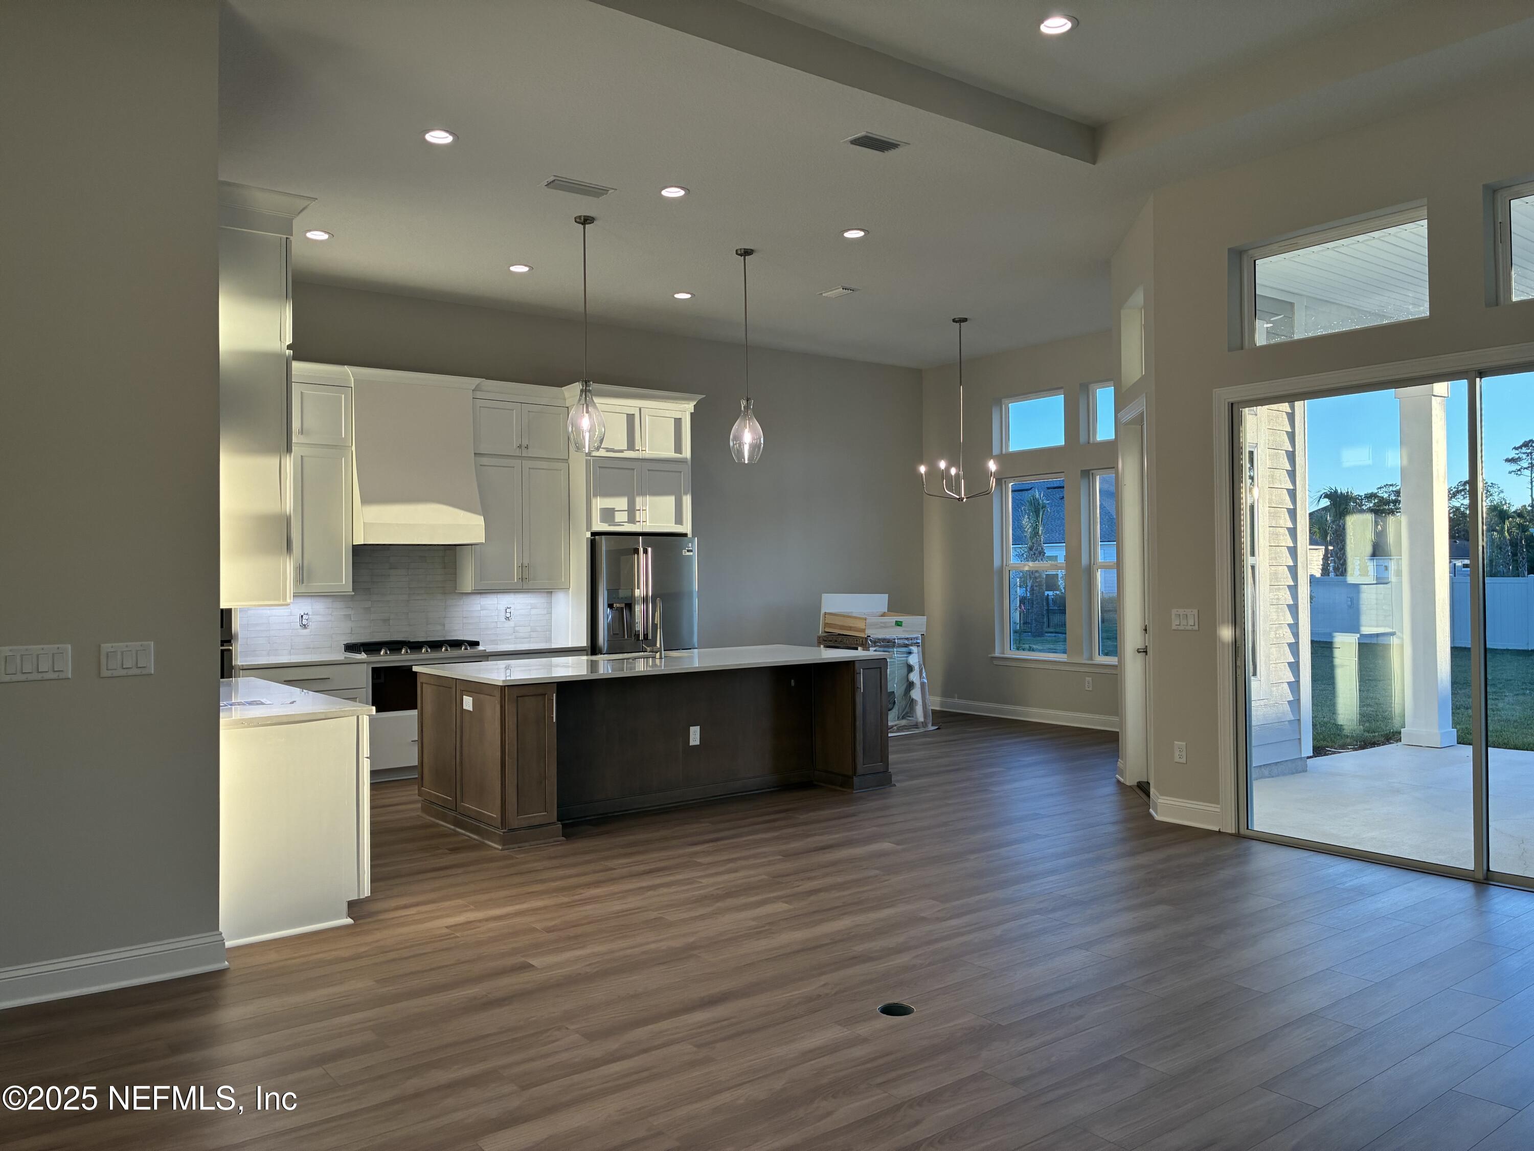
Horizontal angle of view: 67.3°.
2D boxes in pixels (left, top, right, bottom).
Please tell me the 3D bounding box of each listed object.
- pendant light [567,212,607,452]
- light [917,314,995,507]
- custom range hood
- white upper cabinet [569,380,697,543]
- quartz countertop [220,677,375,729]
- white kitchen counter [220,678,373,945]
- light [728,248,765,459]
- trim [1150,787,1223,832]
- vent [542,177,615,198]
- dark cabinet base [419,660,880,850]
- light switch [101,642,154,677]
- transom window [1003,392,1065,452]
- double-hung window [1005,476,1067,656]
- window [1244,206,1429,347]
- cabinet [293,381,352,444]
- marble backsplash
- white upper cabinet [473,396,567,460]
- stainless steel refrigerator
[{"bbox_3d":[-1.144,-1.512,7.286,0.234,1.486,0.234,-1,0,0],"label":"pendant light"},{"bbox_3d":[1.676,-1.430,9.966,0.670,1.564,0.670,0,0,10],"label":"light"},{"bbox_3d":[-2.709,-0.856,8.738,0.980,1.280,0.550,0,0,-37],"label":"custom range hood"},{"bbox_3d":[-1.226,-0.949,9.947,1.140,1.220,0.680,-1,0,-37],"label":"white upper cabinet"},{"bbox_3d":[-2.572,0.598,5.591,0.650,0.035,2.115,-1,0,-37],"label":"quartz countertop"},{"bbox_3d":[-2.569,1.037,5.592,0.650,0.914,2.110,-1,0,-37],"label":"white kitchen counter"},{"bbox_3d":[-0.142,-1.523,8.031,0.234,1.484,0.234,-1,0,0],"label":"light"},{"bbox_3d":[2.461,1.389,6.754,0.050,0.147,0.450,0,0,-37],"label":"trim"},{"bbox_3d":[-1.092,-2.247,6.701,0.400,0.020,0.180,-1,0,-37],"label":"vent"},{"bbox_3d":[-0.637,1.034,7.562,2.940,0.870,1.180,0,0,-37],"label":"dark cabinet base"},{"bbox_3d":[-2.331,0.312,4.192,0.173,0.122,0.012,0,0,-37],"label":"light switch"},{"bbox_3d":[2.748,-1.526,11.646,0.090,0.575,0.900,-1,0,-37],"label":"transom window"},{"bbox_3d":[2.718,-0.078,11.422,0.080,1.820,0.890,0,0,-37],"label":"double-hung window"},{"bbox_3d":[2.993,-1.527,6.055,0.090,0.570,1.025,-1,0,-37],"label":"window"},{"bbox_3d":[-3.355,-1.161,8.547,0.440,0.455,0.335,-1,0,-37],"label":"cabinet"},{"bbox_3d":[-2.810,0.177,8.999,2.480,0.820,0.015,0,0,-37],"label":"marble backsplash"},{"bbox_3d":[-2.059,-1.160,9.357,0.840,0.460,0.345,0,0,-37],"label":"white upper cabinet"},{"bbox_3d":[-1.158,0.593,9.844,0.910,1.795,0.780,-1,0,-37],"label":"stainless steel refrigerator"}]

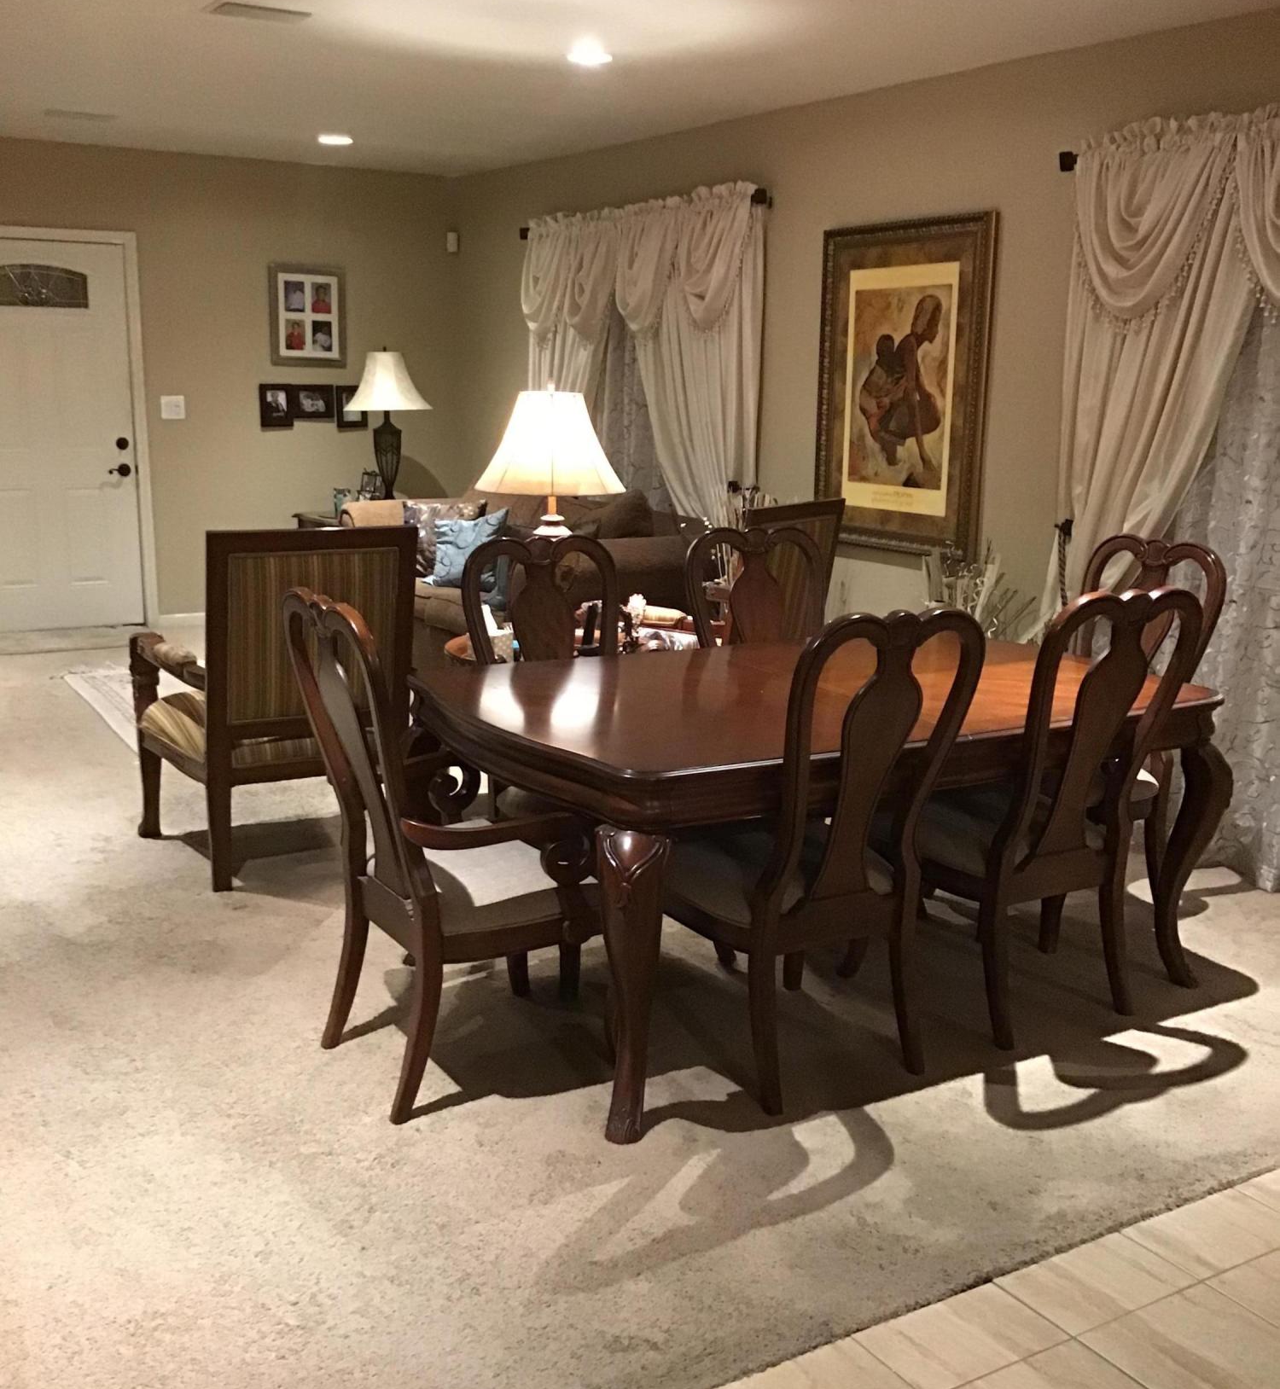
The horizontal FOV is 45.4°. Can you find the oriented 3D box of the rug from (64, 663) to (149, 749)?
[{"bbox_3d":[-1.800,0.014,6.862,1.250,0.012,1.870,-7,15,-31],"label":"rug"}]

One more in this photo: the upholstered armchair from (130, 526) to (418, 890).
[{"bbox_3d":[-1.098,-0.021,4.663,0.720,1.050,0.800,-6,14,-29],"label":"upholstered armchair"}]

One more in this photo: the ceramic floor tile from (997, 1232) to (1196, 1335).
[{"bbox_3d":[0.782,1.007,2.609,0.300,0.010,0.178,-6,14,-31],"label":"ceramic floor tile"}]

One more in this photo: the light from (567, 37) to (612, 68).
[{"bbox_3d":[-0.175,-2.225,5.315,0.165,0.050,0.165,1,12,0],"label":"light"}]

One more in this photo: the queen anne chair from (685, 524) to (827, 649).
[{"bbox_3d":[0.479,0.087,4.272,0.520,1.043,0.600,-5,14,-27],"label":"queen anne chair"}]

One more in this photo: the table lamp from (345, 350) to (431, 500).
[{"bbox_3d":[-1.388,-1.465,8.420,0.475,0.870,0.475,-6,14,-31],"label":"table lamp"}]

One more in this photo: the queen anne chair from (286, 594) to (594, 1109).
[{"bbox_3d":[-0.379,0.289,3.286,0.620,1.060,0.620,-7,15,-33],"label":"queen anne chair"}]

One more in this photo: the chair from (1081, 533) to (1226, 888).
[{"bbox_3d":[1.168,0.116,4.200,0.620,1.060,0.610,-7,15,-34],"label":"chair"}]

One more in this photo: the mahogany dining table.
[{"bbox_3d":[0.441,0.346,3.765,1.820,0.753,1.080,-6,14,-31],"label":"mahogany dining table"}]

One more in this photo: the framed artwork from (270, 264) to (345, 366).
[{"bbox_3d":[-1.875,-2.148,8.685,0.428,0.548,0.030,-6,14,-31],"label":"framed artwork"}]

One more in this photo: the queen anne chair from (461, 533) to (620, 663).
[{"bbox_3d":[-0.124,0.141,3.965,0.520,1.043,0.600,-5,14,-27],"label":"queen anne chair"}]

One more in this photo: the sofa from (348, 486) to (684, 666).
[{"bbox_3d":[-0.622,-0.554,7.427,0.920,0.920,2.500,-6,14,-31],"label":"sofa"}]

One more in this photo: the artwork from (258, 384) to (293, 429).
[{"bbox_3d":[-2.054,-1.633,8.664,0.183,0.235,0.020,-6,14,-31],"label":"artwork"}]

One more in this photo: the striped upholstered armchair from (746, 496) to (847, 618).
[{"bbox_3d":[0.257,-0.201,5.565,0.710,1.030,0.680,11,16,39],"label":"striped upholstered armchair"}]

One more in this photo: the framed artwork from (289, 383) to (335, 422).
[{"bbox_3d":[-1.877,-1.680,8.798,0.255,0.190,0.020,-6,14,-31],"label":"framed artwork"}]

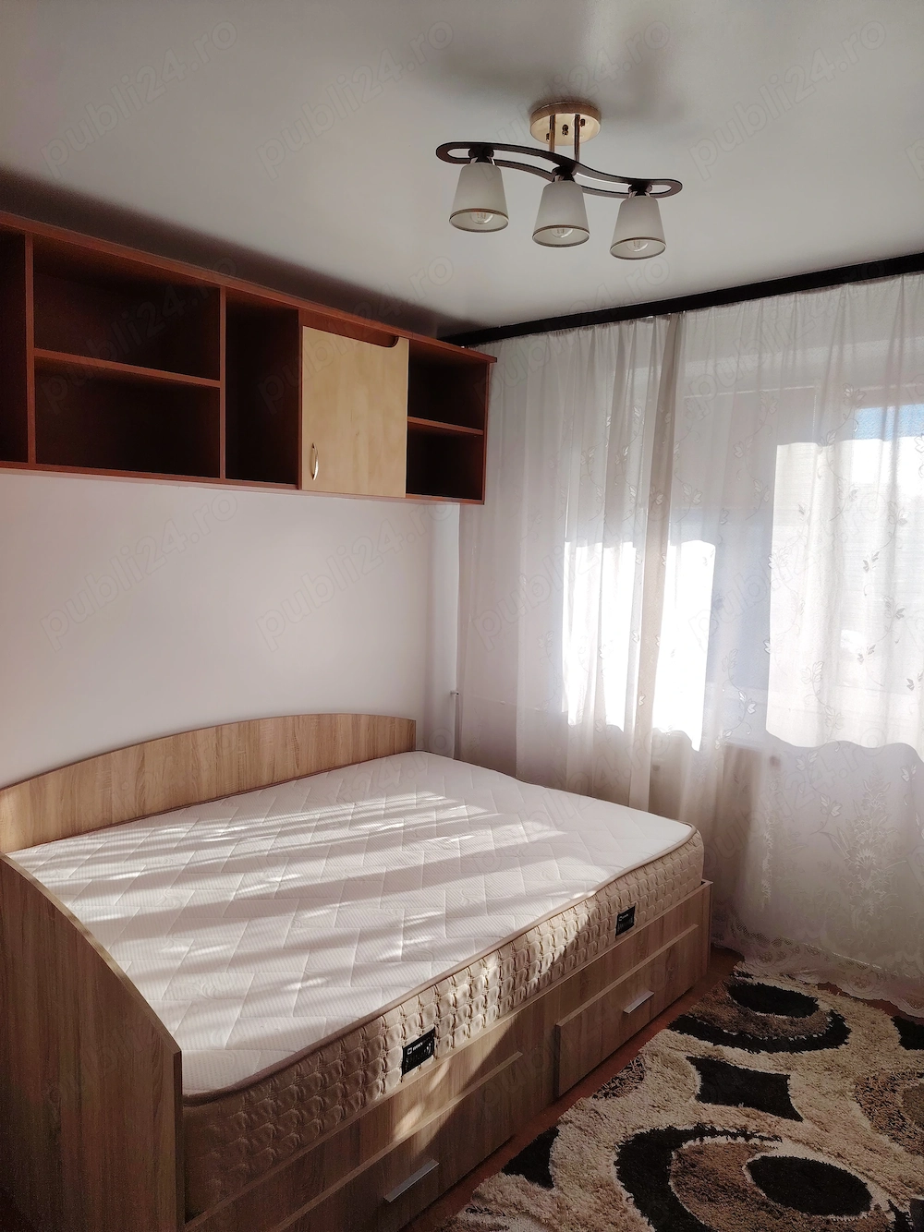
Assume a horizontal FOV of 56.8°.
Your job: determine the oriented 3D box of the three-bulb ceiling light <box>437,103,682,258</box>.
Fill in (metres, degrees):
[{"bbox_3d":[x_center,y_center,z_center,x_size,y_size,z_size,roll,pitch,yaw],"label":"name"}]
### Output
[{"bbox_3d":[0.218,-0.935,1.825,0.556,0.242,0.151,0,6,-22],"label":"three-bulb ceiling light"}]

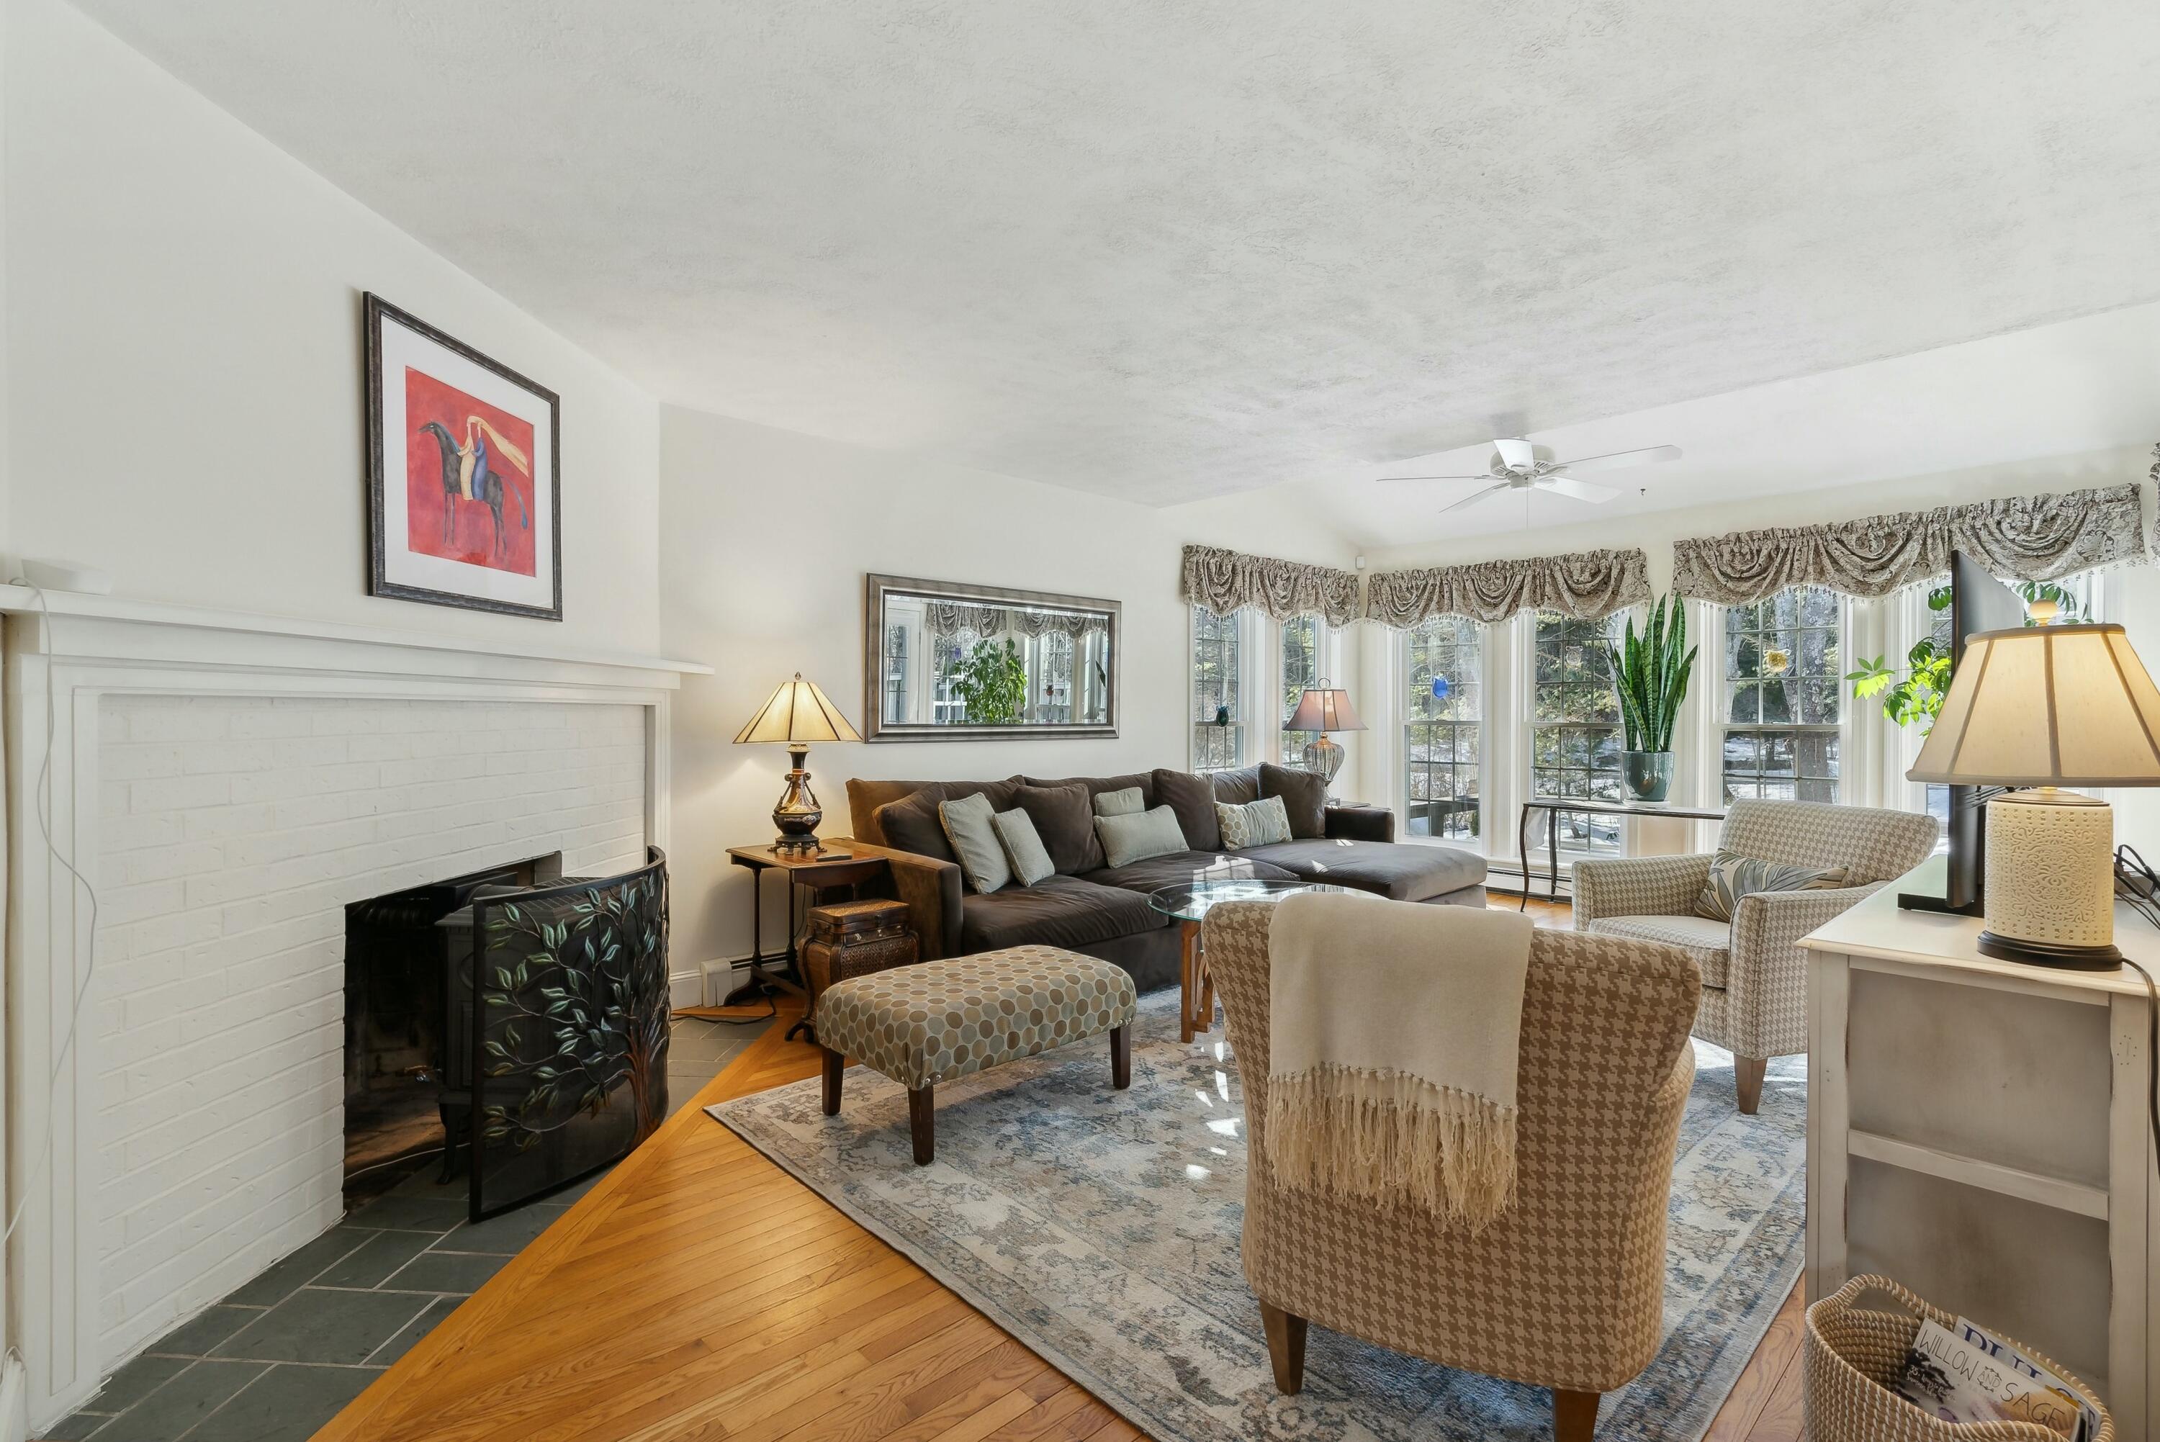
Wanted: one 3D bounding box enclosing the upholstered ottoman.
[{"bbox_3d":[-0.294,0.958,2.961,0.880,0.435,0.510,0,0,-42],"label":"upholstered ottoman"}]

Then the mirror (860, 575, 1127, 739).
[{"bbox_3d":[-0.379,-0.290,5.009,1.630,0.790,0.050,0,0,-42],"label":"mirror"}]

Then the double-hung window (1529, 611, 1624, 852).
[{"bbox_3d":[3.221,0.013,6.250,0.100,1.710,0.600,0,0,-42],"label":"double-hung window"}]

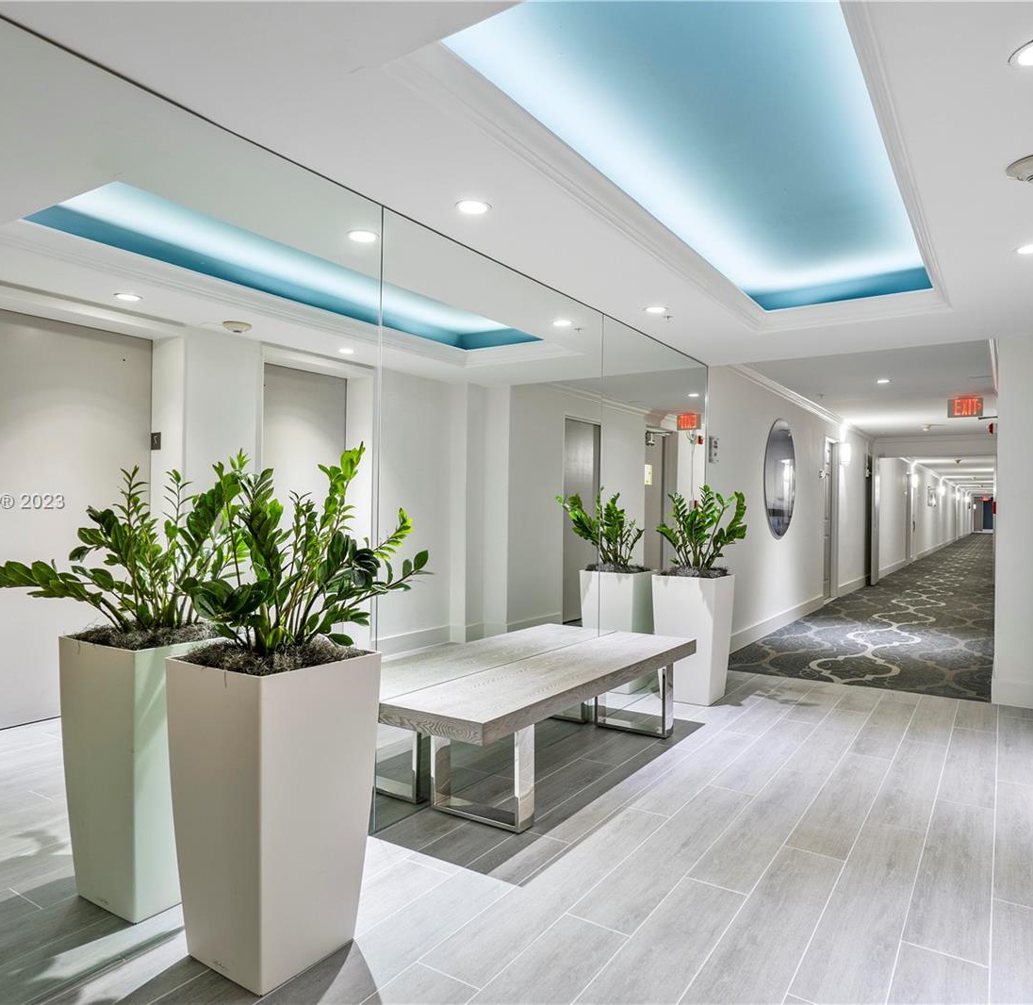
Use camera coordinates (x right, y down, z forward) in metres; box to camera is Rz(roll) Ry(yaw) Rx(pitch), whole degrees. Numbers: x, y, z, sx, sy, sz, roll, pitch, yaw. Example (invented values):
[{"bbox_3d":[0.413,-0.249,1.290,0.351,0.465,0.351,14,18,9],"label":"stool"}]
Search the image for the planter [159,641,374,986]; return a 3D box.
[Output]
[{"bbox_3d":[-0.655,0.811,1.938,0.380,0.785,0.380,1,0,34],"label":"planter"}]

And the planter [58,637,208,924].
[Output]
[{"bbox_3d":[-1.083,0.786,2.153,0.400,0.750,0.400,0,-1,34],"label":"planter"}]

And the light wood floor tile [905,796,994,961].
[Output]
[{"bbox_3d":[1.508,1.242,2.435,0.202,0.010,1.207,1,0,34],"label":"light wood floor tile"}]

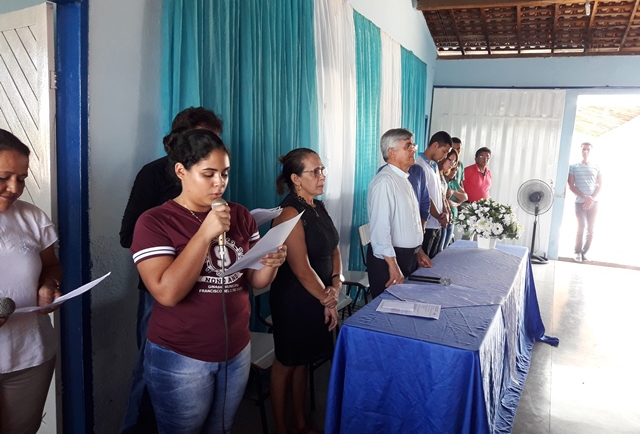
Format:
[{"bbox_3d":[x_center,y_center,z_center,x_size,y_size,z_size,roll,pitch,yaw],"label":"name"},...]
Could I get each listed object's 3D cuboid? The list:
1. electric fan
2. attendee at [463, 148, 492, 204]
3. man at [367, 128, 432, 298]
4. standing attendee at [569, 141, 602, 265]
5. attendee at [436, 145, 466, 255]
[{"bbox_3d":[3.189,0.056,7.609,0.490,1.199,0.420,8,9,34],"label":"electric fan"},{"bbox_3d":[1.860,-0.041,6.333,0.500,1.586,0.320,1,8,-14],"label":"attendee"},{"bbox_3d":[0.491,0.267,3.291,0.400,1.625,0.550,7,8,27],"label":"man"},{"bbox_3d":[3.927,-0.212,7.711,0.520,1.779,0.320,6,8,24],"label":"standing attendee"},{"bbox_3d":[1.169,0.130,4.900,0.330,1.548,0.460,8,9,33],"label":"attendee"}]

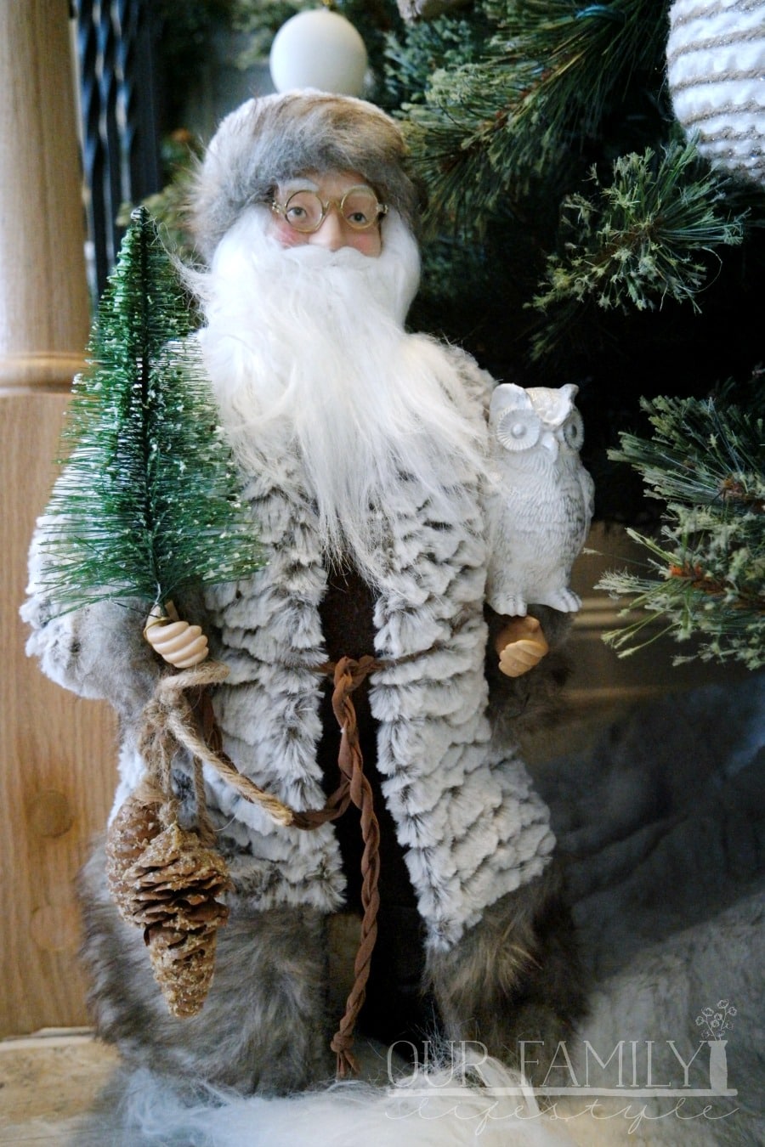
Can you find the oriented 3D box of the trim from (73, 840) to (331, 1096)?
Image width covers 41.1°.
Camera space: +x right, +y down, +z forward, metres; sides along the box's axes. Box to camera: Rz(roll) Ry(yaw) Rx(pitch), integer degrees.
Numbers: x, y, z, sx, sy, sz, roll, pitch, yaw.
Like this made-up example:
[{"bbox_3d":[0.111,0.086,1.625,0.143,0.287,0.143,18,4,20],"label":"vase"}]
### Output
[{"bbox_3d":[-0.095,0.199,0.547,0.137,0.096,0.104,0,12,-2],"label":"trim"}]

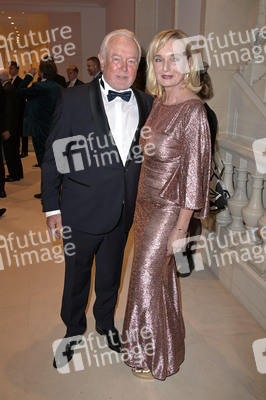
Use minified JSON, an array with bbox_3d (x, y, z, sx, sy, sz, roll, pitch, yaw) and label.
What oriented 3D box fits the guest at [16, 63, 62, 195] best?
[{"bbox_3d":[-1.227,-0.912,4.510,0.600,1.830,0.500,-16,25,-37],"label":"guest"}]

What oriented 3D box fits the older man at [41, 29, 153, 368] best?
[{"bbox_3d":[-0.185,0.079,1.816,0.580,1.810,0.380,-5,21,-13],"label":"older man"}]

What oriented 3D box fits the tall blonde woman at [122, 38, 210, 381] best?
[{"bbox_3d":[0.170,0.112,1.754,0.450,1.790,0.390,9,22,23],"label":"tall blonde woman"}]

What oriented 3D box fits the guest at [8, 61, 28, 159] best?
[{"bbox_3d":[-2.343,-1.741,6.816,0.330,1.810,0.500,-19,27,-42],"label":"guest"}]

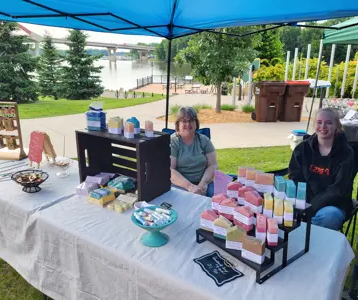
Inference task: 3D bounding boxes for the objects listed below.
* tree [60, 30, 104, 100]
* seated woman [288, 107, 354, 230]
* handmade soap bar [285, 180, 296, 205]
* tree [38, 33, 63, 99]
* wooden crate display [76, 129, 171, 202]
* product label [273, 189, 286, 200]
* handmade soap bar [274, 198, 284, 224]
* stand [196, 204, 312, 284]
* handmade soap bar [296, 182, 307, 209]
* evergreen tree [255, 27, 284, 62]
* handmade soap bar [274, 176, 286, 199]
[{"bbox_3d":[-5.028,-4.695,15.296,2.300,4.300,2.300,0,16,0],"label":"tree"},{"bbox_3d":[0.978,0.262,2.166,0.540,1.170,0.800,8,18,26],"label":"seated woman"},{"bbox_3d":[0.412,0.158,1.105,0.029,0.082,0.066,3,17,9],"label":"handmade soap bar"},{"bbox_3d":[-6.582,-4.234,15.452,1.450,3.200,1.450,1,16,0],"label":"tree"},{"bbox_3d":[-0.312,0.053,1.690,0.472,0.310,0.243,13,20,35],"label":"wooden crate display"},{"bbox_3d":[0.397,0.166,1.188,0.030,0.028,0.068,2,16,8],"label":"product label"},{"bbox_3d":[0.363,0.219,1.093,0.030,0.066,0.072,4,17,14],"label":"handmade soap bar"},{"bbox_3d":[0.269,0.275,1.108,0.279,0.183,0.293,-13,20,-37],"label":"stand"},{"bbox_3d":[0.430,0.159,1.058,0.027,0.067,0.068,6,17,20],"label":"handmade soap bar"},{"bbox_3d":[6.140,-6.782,19.901,2.600,6.000,2.600,0,16,0],"label":"evergreen tree"},{"bbox_3d":[0.377,0.141,1.121,0.027,0.067,0.068,1,16,5],"label":"handmade soap bar"}]

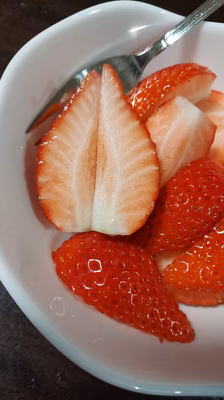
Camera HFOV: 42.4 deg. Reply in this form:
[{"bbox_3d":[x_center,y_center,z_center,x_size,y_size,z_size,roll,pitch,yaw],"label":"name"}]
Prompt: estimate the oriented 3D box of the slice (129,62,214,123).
[{"bbox_3d":[0.026,-0.047,0.130,0.045,0.022,0.024,-24,70,-3],"label":"slice"}]

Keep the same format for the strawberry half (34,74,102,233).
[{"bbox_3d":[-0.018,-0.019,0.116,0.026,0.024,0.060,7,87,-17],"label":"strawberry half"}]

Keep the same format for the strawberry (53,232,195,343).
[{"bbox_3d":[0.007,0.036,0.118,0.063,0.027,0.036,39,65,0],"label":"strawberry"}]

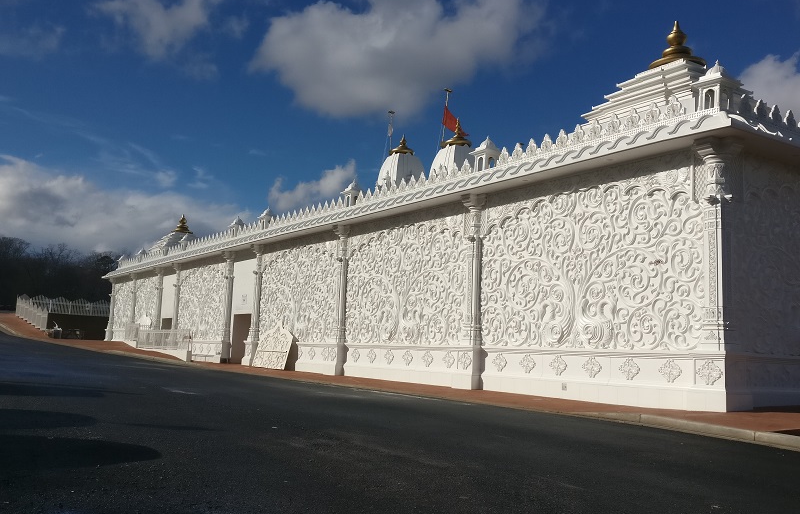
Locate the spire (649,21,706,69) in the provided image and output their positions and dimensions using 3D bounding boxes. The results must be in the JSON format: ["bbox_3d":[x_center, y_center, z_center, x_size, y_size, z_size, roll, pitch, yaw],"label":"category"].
[{"bbox_3d":[8.159,-6.233,19.027,1.668,1.360,1.668,7,-10,-38],"label":"spire"}]

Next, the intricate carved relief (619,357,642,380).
[{"bbox_3d":[6.259,3.065,17.628,0.060,0.620,0.650,9,-11,-37],"label":"intricate carved relief"}]

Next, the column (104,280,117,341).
[{"bbox_3d":[-22.779,4.140,50.729,0.500,4.812,0.500,7,-10,-38],"label":"column"}]

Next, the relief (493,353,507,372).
[{"bbox_3d":[3.304,3.494,21.380,0.060,0.620,0.650,9,-11,-37],"label":"relief"}]

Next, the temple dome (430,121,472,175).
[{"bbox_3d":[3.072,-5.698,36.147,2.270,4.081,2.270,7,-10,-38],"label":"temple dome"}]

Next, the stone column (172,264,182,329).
[{"bbox_3d":[-16.328,3.859,46.616,0.520,6.608,0.780,9,-11,-37],"label":"stone column"}]

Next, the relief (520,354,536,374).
[{"bbox_3d":[4.050,3.379,20.434,0.060,0.620,0.650,9,-11,-37],"label":"relief"}]

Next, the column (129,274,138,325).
[{"bbox_3d":[-22.949,4.501,55.090,0.520,5.920,0.780,9,-11,-37],"label":"column"}]

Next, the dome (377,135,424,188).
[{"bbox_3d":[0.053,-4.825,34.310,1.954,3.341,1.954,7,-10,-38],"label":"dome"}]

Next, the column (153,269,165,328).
[{"bbox_3d":[-18.684,4.184,49.611,0.520,6.560,0.780,9,-11,-37],"label":"column"}]

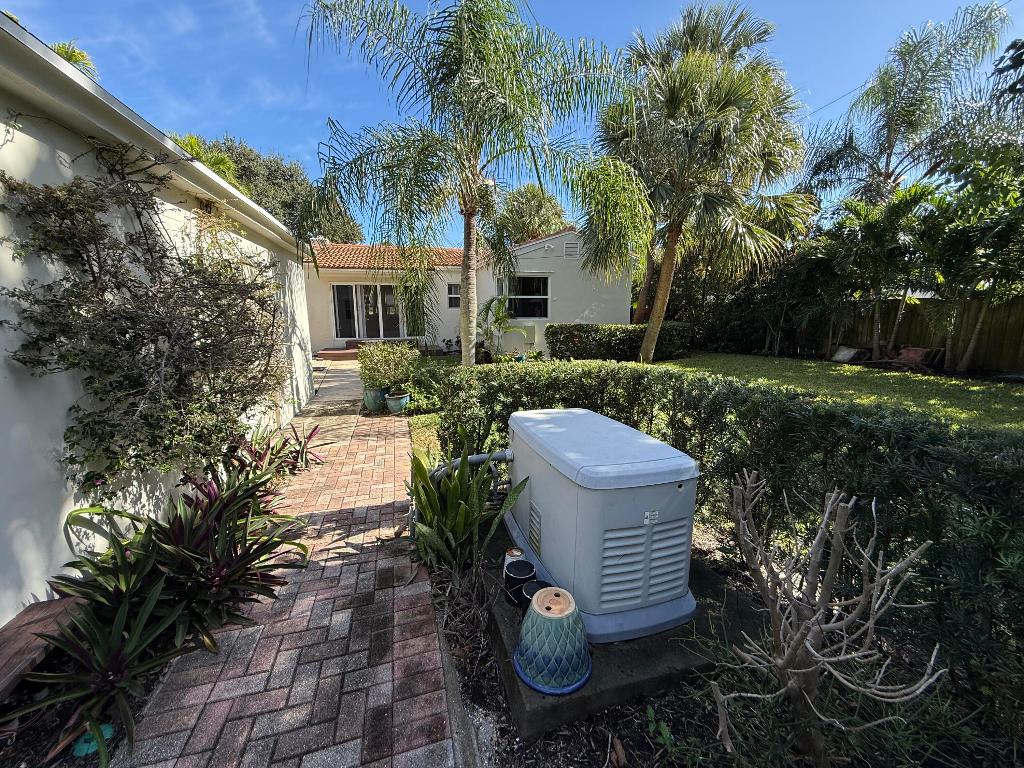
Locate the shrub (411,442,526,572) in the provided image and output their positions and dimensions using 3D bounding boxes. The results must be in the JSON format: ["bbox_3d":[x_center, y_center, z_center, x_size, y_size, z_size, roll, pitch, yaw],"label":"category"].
[{"bbox_3d":[-0.278,0.692,2.476,0.670,0.740,0.580,-3,10,-15],"label":"shrub"}]

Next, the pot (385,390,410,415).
[{"bbox_3d":[-1.786,0.290,6.476,0.370,0.290,0.370,-3,10,-15],"label":"pot"}]

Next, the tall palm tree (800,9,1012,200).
[{"bbox_3d":[13.758,-6.412,14.634,5.800,10.600,5.600,8,13,41],"label":"tall palm tree"}]

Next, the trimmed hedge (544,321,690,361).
[{"bbox_3d":[3.804,-1.499,14.347,5.550,1.160,1.000,-3,10,-15],"label":"trimmed hedge"}]

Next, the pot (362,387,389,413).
[{"bbox_3d":[-2.162,0.228,6.630,0.410,0.370,0.410,-3,10,-15],"label":"pot"}]

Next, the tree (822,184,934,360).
[{"bbox_3d":[11.580,-3.308,12.834,2.600,5.100,2.600,8,13,41],"label":"tree"}]

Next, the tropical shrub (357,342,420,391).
[{"bbox_3d":[-1.996,-0.292,6.636,0.960,0.730,0.850,-3,10,-15],"label":"tropical shrub"}]

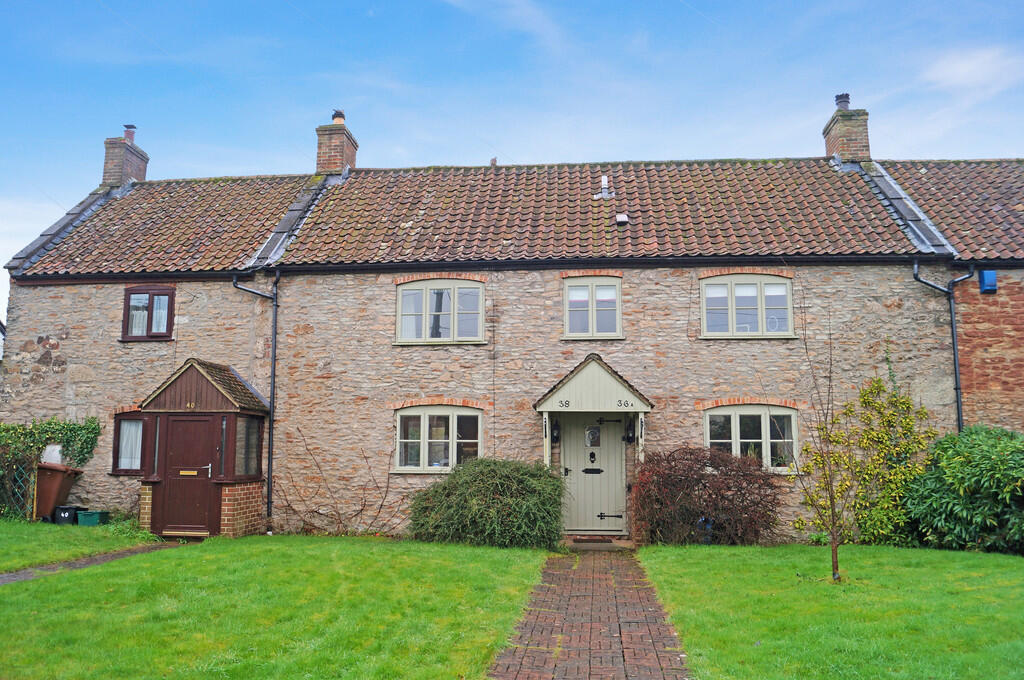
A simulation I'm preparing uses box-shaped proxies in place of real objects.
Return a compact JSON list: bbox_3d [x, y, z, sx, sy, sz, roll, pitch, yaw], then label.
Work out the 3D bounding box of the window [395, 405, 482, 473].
[{"bbox_3d":[-1.235,1.655,12.777,1.459,1.090,0.120,-1,-7,3],"label":"window"}]

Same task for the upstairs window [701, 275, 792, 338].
[{"bbox_3d":[3.912,-0.559,12.748,1.505,1.076,0.120,-1,-7,3],"label":"upstairs window"}]

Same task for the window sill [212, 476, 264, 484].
[{"bbox_3d":[-4.354,2.246,12.283,0.381,0.070,1.090,-1,-7,5],"label":"window sill"}]

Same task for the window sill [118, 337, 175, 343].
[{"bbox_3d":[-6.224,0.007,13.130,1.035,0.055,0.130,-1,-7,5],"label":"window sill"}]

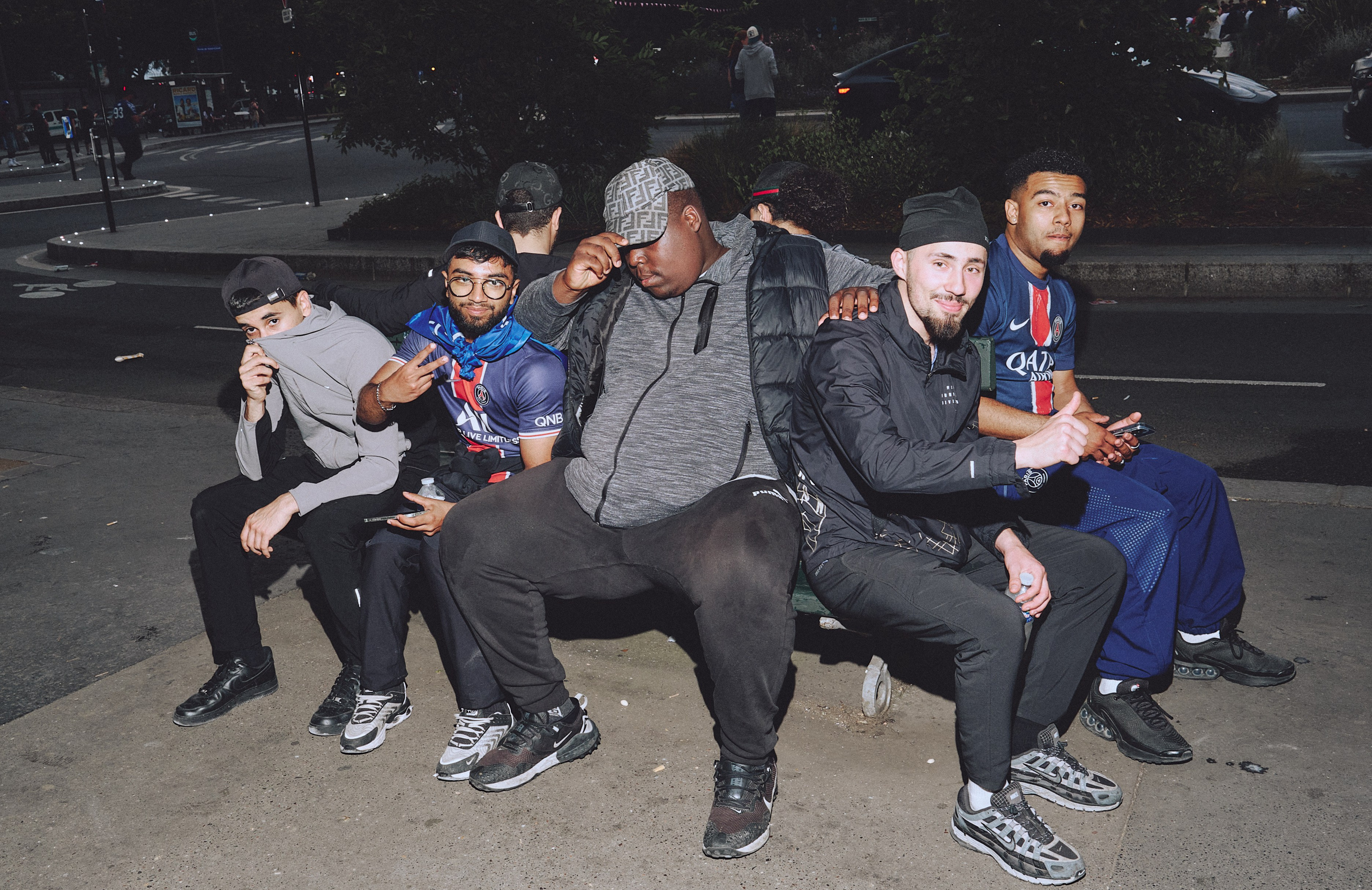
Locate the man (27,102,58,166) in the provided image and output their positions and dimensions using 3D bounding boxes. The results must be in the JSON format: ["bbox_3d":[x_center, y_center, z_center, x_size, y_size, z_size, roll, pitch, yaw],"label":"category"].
[{"bbox_3d":[-17.527,-8.515,36.500,0.500,1.700,0.520,-10,17,-25],"label":"man"}]

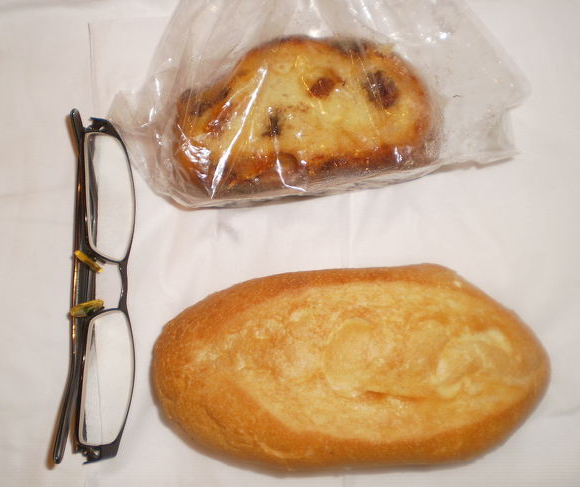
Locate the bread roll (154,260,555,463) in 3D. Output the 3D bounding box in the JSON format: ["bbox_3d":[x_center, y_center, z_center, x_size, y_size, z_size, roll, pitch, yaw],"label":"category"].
[{"bbox_3d":[0.022,0.046,0.247,0.147,0.049,0.074,-2,81,0],"label":"bread roll"}]

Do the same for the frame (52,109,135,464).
[{"bbox_3d":[-0.076,0.015,0.264,0.028,0.027,0.136,-3,81,10],"label":"frame"}]

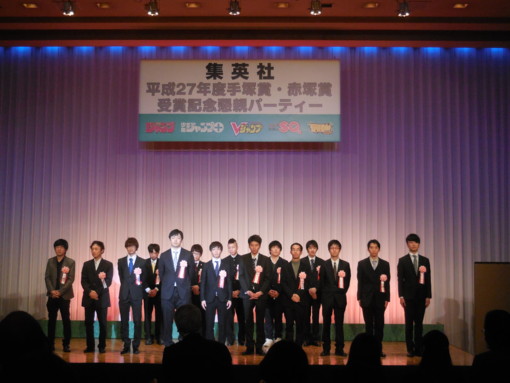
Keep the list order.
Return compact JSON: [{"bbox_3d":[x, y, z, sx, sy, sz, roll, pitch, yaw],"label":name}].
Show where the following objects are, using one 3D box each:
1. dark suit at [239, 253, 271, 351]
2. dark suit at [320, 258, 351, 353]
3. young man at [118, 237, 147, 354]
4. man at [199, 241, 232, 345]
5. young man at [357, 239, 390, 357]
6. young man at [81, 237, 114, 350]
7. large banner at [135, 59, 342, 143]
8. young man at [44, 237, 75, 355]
[{"bbox_3d":[0.011,1.660,11.540,0.482,1.478,0.280,0,-5,0],"label":"dark suit"},{"bbox_3d":[1.183,1.694,11.414,0.447,1.402,0.280,0,-5,0],"label":"dark suit"},{"bbox_3d":[-1.810,1.564,11.560,0.440,1.724,0.310,0,-5,0],"label":"young man"},{"bbox_3d":[-0.567,1.599,11.621,0.488,1.674,0.310,0,-5,0],"label":"man"},{"bbox_3d":[1.732,1.567,11.351,0.506,1.710,0.310,0,-5,0],"label":"young man"},{"bbox_3d":[-2.354,1.597,11.682,0.490,1.675,0.310,0,-5,0],"label":"young man"},{"bbox_3d":[-0.265,-1.573,13.350,3.506,1.435,0.060,0,-5,0],"label":"large banner"},{"bbox_3d":[-2.929,1.584,11.725,0.464,1.703,0.310,0,-5,0],"label":"young man"}]

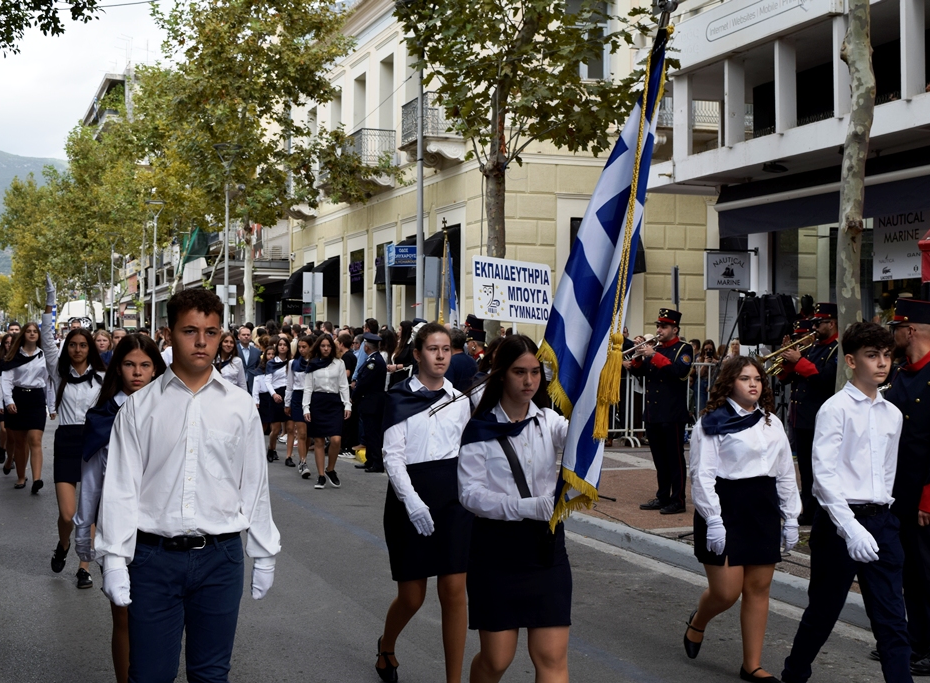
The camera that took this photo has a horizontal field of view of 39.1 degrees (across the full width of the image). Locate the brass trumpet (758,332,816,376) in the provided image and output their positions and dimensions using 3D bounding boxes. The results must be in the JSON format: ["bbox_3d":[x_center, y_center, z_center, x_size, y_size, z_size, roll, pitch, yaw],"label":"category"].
[{"bbox_3d":[2.633,0.098,10.650,0.520,0.180,0.130,-25,3,-9],"label":"brass trumpet"}]

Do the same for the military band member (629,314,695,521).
[{"bbox_3d":[1.787,0.632,11.900,0.480,1.860,0.520,1,-1,-23],"label":"military band member"}]

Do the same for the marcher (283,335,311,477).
[{"bbox_3d":[-1.862,0.740,14.900,0.450,1.630,0.420,1,-1,-21],"label":"marcher"}]

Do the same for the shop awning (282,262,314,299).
[{"bbox_3d":[-3.945,-1.445,31.000,0.620,0.880,1.100,0,0,-21],"label":"shop awning"}]

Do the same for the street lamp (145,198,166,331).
[{"bbox_3d":[-9.934,-1.520,42.000,0.660,6.000,0.660,1,-1,-21],"label":"street lamp"}]

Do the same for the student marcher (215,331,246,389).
[{"bbox_3d":[-2.628,0.725,14.600,0.460,1.650,0.360,1,-1,-21],"label":"student marcher"}]

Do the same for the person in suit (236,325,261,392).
[{"bbox_3d":[-2.919,0.682,17.600,0.520,1.790,0.380,0,0,-12],"label":"person in suit"}]

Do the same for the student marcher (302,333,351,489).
[{"bbox_3d":[-1.471,0.733,13.900,0.500,1.640,0.450,0,0,-19],"label":"student marcher"}]

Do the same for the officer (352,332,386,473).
[{"bbox_3d":[-1.187,0.751,16.100,0.360,1.720,0.500,0,-1,6],"label":"officer"}]

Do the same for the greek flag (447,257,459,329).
[{"bbox_3d":[-0.130,-0.589,15.400,0.200,1.150,0.200,1,-1,-21],"label":"greek flag"}]

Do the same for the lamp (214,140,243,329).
[{"bbox_3d":[-5.173,-1.425,28.500,0.660,5.800,0.660,0,0,-21],"label":"lamp"}]

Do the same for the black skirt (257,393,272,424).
[{"bbox_3d":[-2.542,0.876,17.100,0.340,0.420,0.260,1,-1,-21],"label":"black skirt"}]

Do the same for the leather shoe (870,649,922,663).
[{"bbox_3d":[2.171,1.575,6.600,0.290,0.095,0.110,0,0,-9],"label":"leather shoe"}]

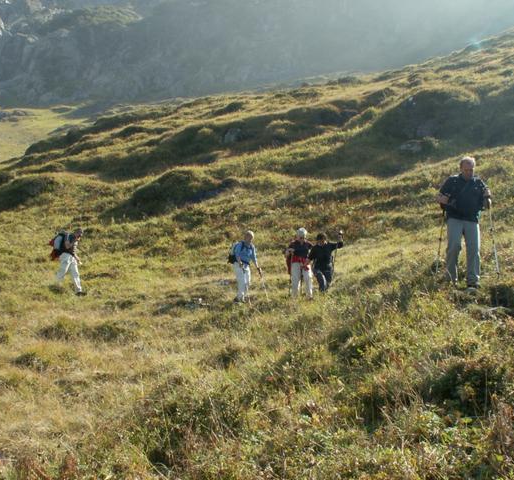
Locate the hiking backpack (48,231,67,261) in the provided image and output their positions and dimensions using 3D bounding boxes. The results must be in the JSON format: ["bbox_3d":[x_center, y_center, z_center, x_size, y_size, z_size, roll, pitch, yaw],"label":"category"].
[{"bbox_3d":[-4.880,0.135,19.900,0.340,0.660,0.380,17,3,5],"label":"hiking backpack"}]

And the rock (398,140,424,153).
[{"bbox_3d":[7.407,-4.482,39.000,1.120,0.550,0.850,0,4,0],"label":"rock"}]

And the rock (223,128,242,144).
[{"bbox_3d":[-1.387,-6.107,48.000,1.150,0.900,0.950,0,4,0],"label":"rock"}]

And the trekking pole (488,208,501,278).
[{"bbox_3d":[3.158,0.013,10.850,0.050,1.050,0.050,-9,5,0],"label":"trekking pole"}]

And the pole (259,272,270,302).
[{"bbox_3d":[0.169,1.092,19.100,0.045,0.900,0.045,-16,-16,0],"label":"pole"}]

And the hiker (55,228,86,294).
[{"bbox_3d":[-4.562,0.538,19.900,0.720,1.700,0.550,1,4,7],"label":"hiker"}]

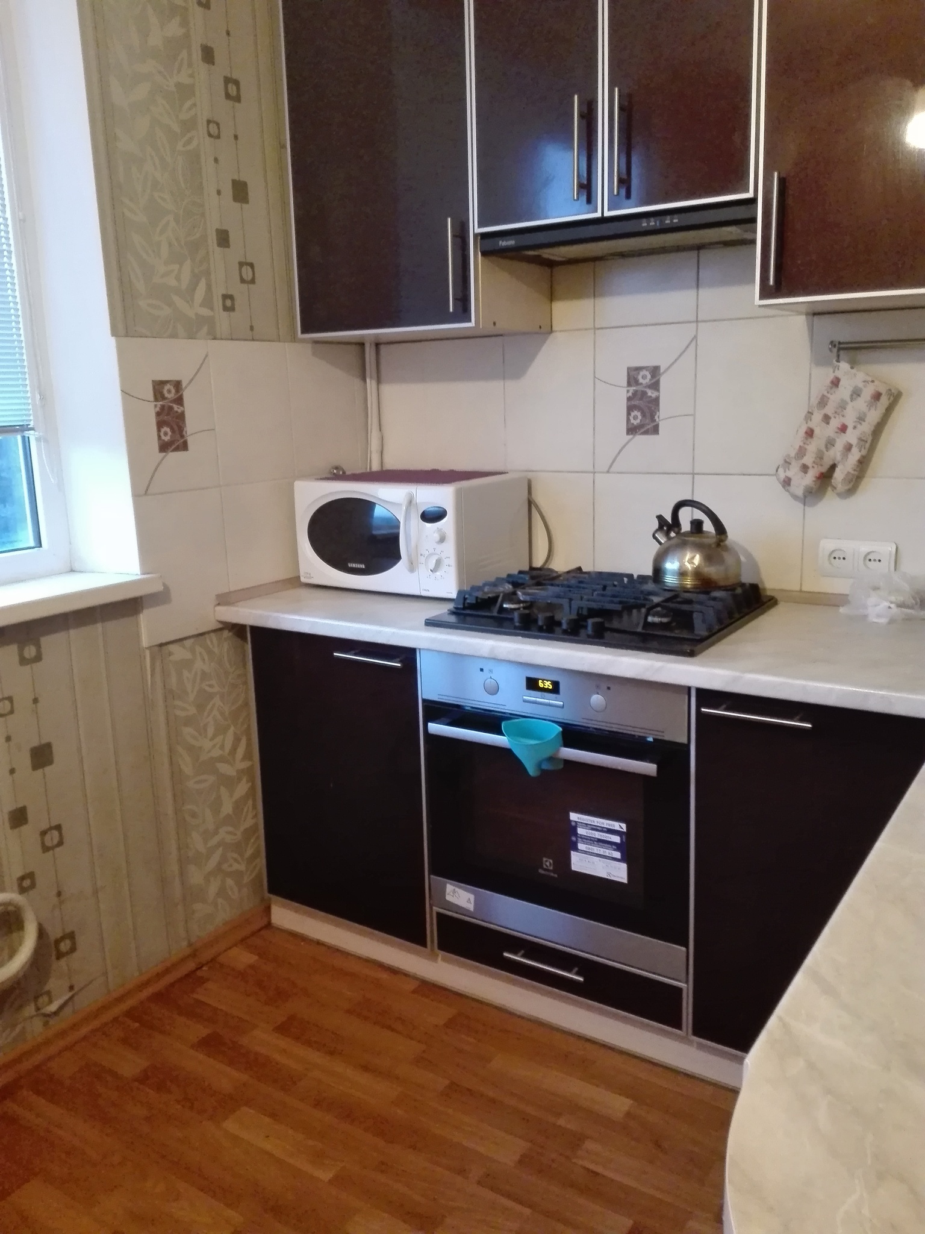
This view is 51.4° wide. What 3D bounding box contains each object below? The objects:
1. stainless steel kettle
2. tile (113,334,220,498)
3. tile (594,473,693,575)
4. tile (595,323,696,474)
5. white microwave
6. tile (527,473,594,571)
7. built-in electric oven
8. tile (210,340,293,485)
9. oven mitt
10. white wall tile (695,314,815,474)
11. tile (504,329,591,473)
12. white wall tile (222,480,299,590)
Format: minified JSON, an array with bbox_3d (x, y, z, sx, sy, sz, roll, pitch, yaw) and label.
[{"bbox_3d":[0.506,-0.167,2.101,0.207,0.187,0.190,9,17,41],"label":"stainless steel kettle"},{"bbox_3d":[-0.646,-0.445,2.131,0.010,0.333,0.253,6,15,32],"label":"tile"},{"bbox_3d":[0.436,-0.191,2.325,0.250,0.310,0.010,6,15,33],"label":"tile"},{"bbox_3d":[0.426,-0.506,2.254,0.250,0.334,0.010,6,15,33],"label":"tile"},{"bbox_3d":[-0.127,-0.210,2.436,0.490,0.274,0.350,7,15,34],"label":"white microwave"},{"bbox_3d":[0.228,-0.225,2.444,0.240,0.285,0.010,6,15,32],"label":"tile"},{"bbox_3d":[0.306,0.389,2.163,0.596,0.708,0.570,6,15,33],"label":"built-in electric oven"},{"bbox_3d":[-0.517,-0.505,2.380,0.010,0.334,0.250,7,15,35],"label":"tile"},{"bbox_3d":[0.776,-0.368,1.999,0.165,0.275,0.040,35,28,22],"label":"oven mitt"},{"bbox_3d":[0.635,-0.480,2.112,0.250,0.332,0.010,6,15,32],"label":"white wall tile"},{"bbox_3d":[0.216,-0.530,2.390,0.250,0.334,0.010,6,15,33],"label":"tile"},{"bbox_3d":[-0.507,-0.189,2.451,0.010,0.310,0.250,7,15,35],"label":"white wall tile"}]

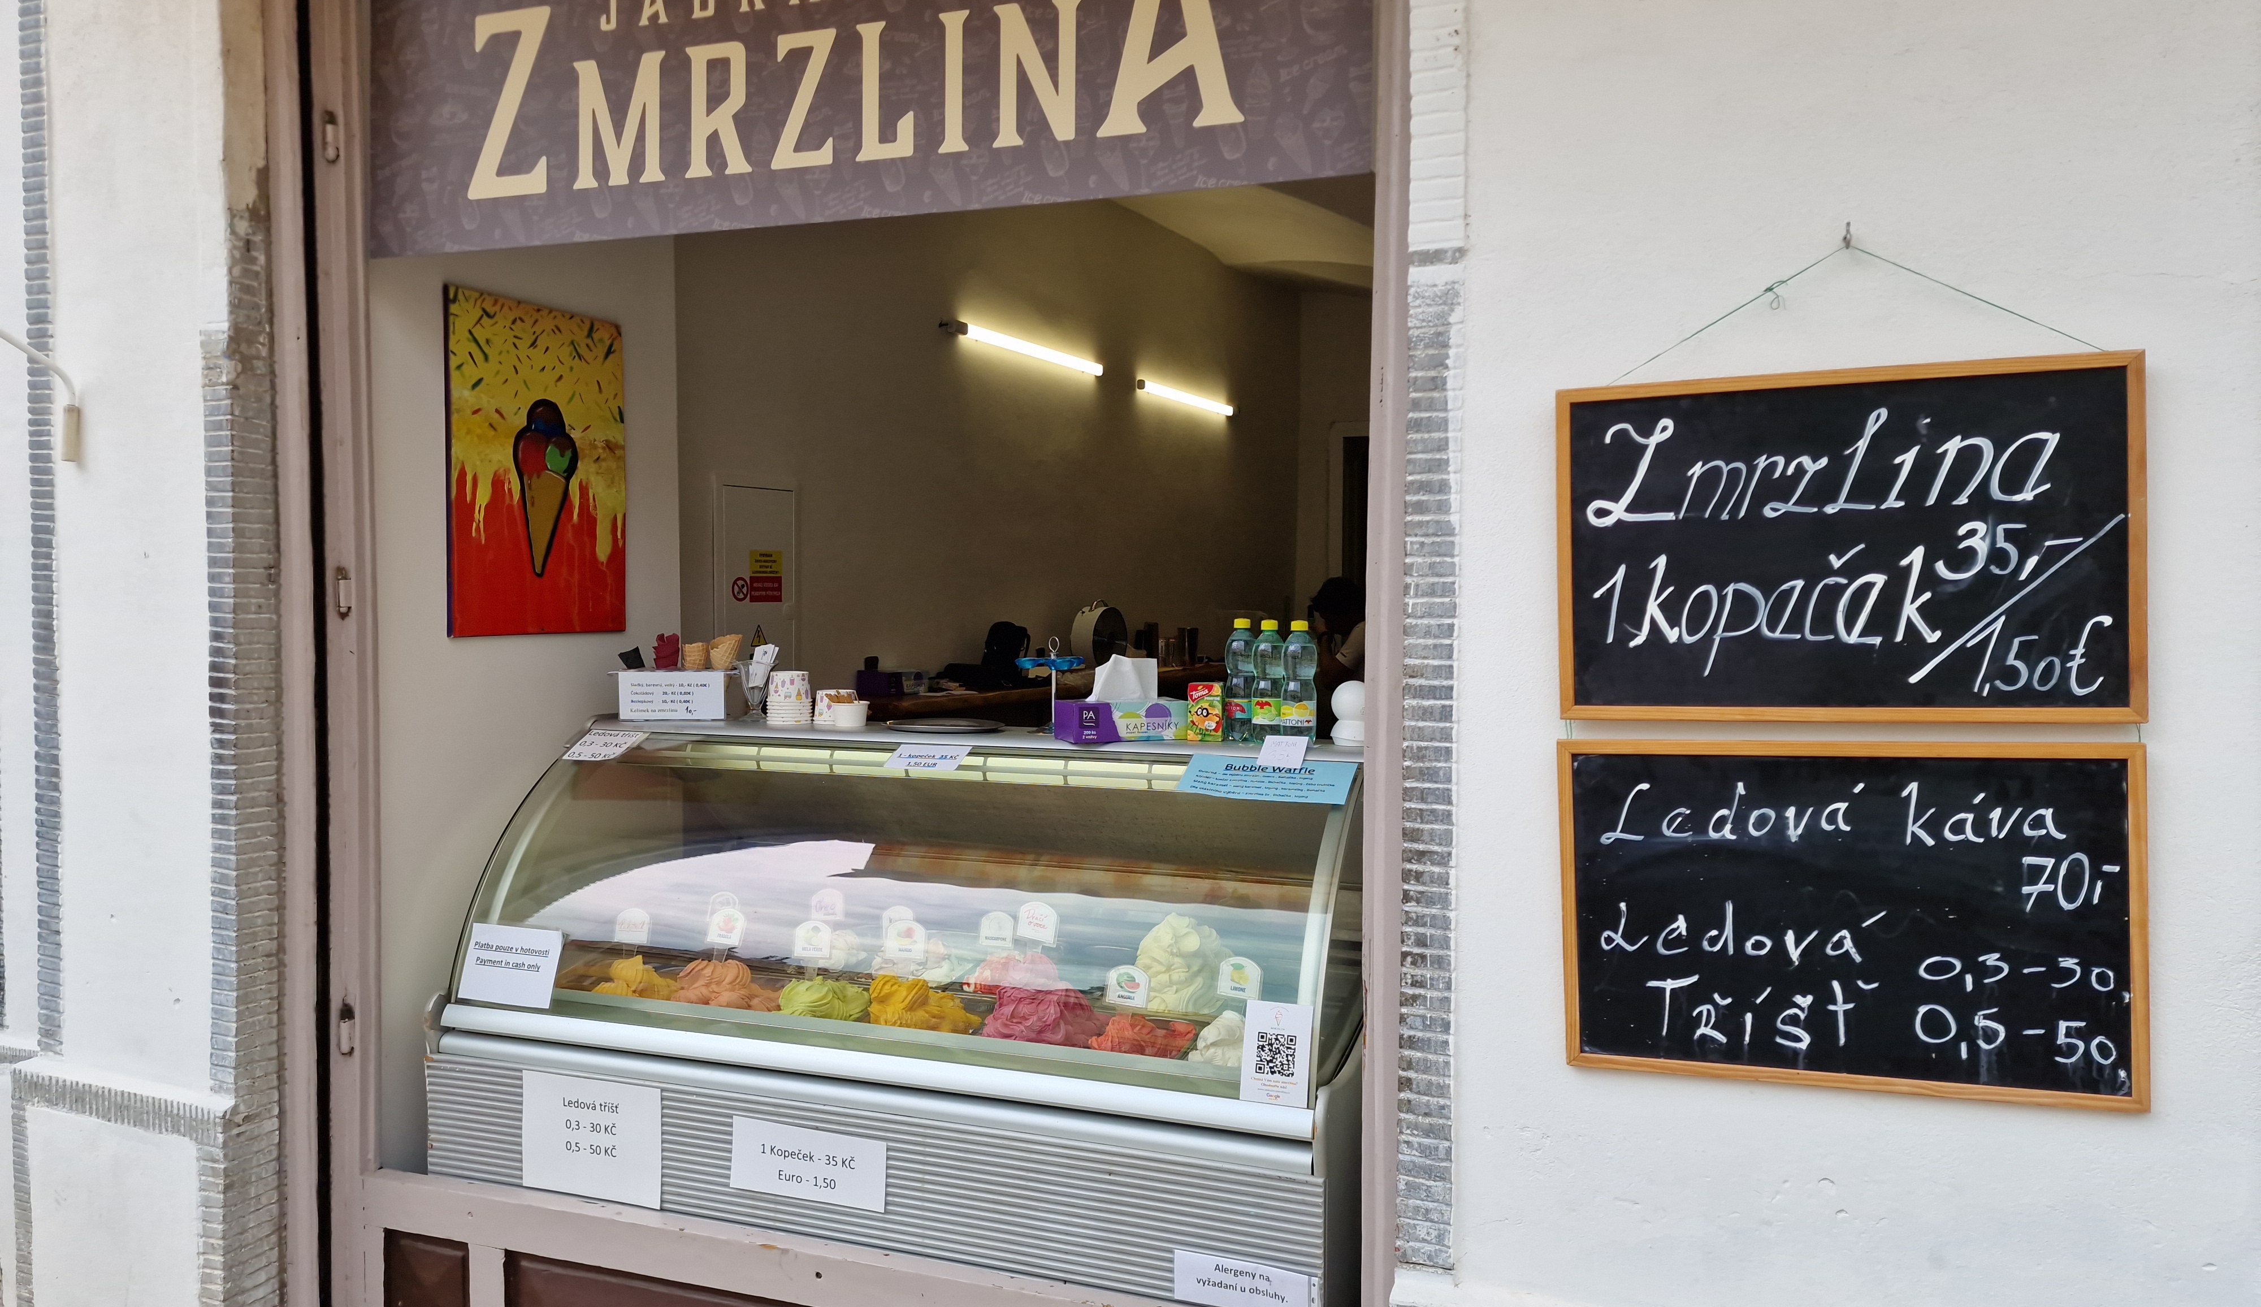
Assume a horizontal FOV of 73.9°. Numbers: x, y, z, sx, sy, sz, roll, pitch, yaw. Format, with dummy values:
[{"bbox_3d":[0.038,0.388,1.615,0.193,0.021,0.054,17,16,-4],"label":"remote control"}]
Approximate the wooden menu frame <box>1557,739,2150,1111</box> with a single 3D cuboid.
[{"bbox_3d":[0.816,0.301,1.733,0.605,0.398,0.020,-1,2,20],"label":"wooden menu frame"}]

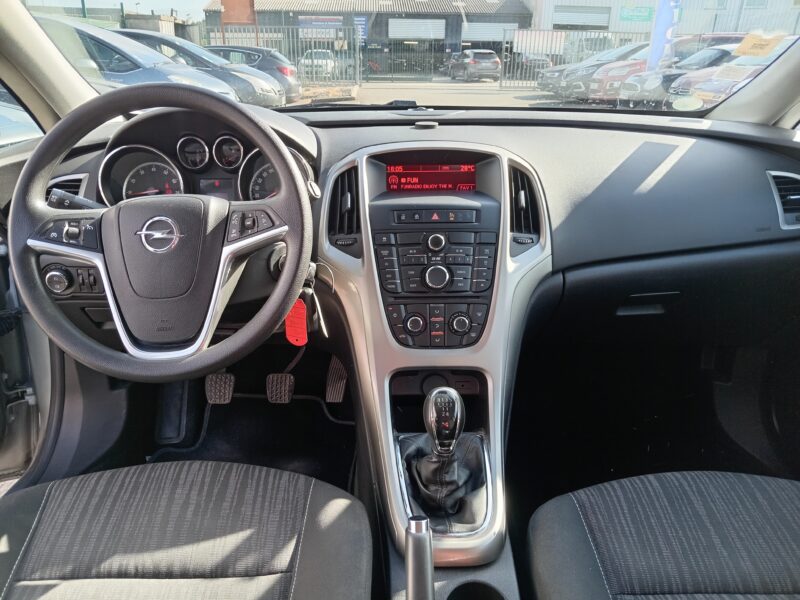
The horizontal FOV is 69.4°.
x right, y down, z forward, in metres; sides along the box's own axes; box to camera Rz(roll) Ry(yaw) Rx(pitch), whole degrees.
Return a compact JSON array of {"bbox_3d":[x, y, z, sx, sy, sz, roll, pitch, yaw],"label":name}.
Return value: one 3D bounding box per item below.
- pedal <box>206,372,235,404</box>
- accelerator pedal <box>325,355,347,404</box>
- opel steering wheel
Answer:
[{"bbox_3d":[-0.401,0.197,1.285,0.064,0.069,0.028,0,-13,0],"label":"pedal"},{"bbox_3d":[-0.147,0.182,1.320,0.050,0.115,0.028,3,-13,1],"label":"accelerator pedal"},{"bbox_3d":[-0.294,-0.084,0.738,0.372,0.372,0.090,-2,-3,0],"label":"opel steering wheel"}]

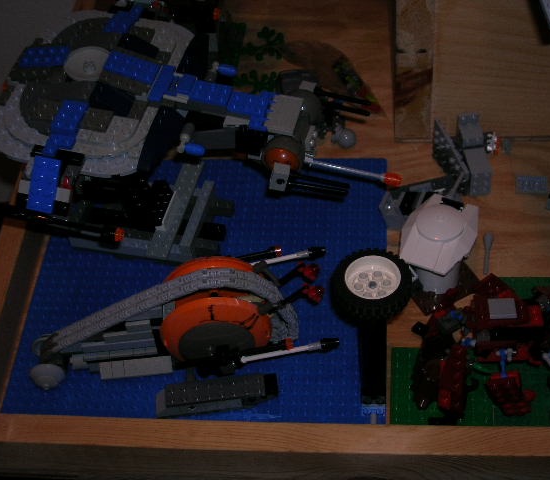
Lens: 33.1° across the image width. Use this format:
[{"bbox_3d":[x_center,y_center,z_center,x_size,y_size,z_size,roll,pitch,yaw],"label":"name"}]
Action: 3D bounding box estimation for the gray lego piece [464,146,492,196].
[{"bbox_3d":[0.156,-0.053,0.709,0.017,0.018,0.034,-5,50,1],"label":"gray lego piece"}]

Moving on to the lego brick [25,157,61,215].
[{"bbox_3d":[-0.139,-0.033,0.555,0.016,0.005,0.032,12,92,10],"label":"lego brick"}]

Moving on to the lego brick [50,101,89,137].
[{"bbox_3d":[-0.126,-0.074,0.568,0.016,0.005,0.024,9,52,12],"label":"lego brick"}]

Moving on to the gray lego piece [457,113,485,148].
[{"bbox_3d":[0.144,-0.080,0.676,0.016,0.011,0.024,-5,50,1],"label":"gray lego piece"}]

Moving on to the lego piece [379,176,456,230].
[{"bbox_3d":[0.105,-0.026,0.689,0.056,0.017,0.031,-13,51,-5],"label":"lego piece"}]

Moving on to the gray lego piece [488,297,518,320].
[{"bbox_3d":[0.138,0.042,0.561,0.016,0.004,0.016,-1,39,5],"label":"gray lego piece"}]

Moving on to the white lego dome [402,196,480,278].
[{"bbox_3d":[0.110,-0.008,0.620,0.049,0.016,0.065,19,55,20],"label":"white lego dome"}]

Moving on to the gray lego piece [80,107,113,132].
[{"bbox_3d":[-0.109,-0.073,0.569,0.016,0.005,0.016,9,52,12],"label":"gray lego piece"}]

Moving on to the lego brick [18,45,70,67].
[{"bbox_3d":[-0.149,-0.120,0.605,0.032,0.005,0.016,1,52,18],"label":"lego brick"}]

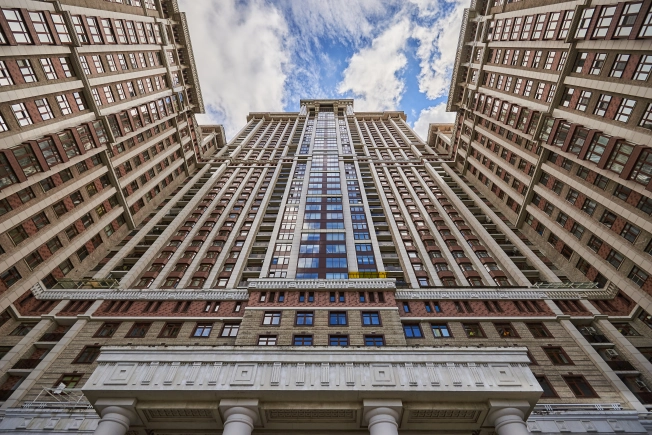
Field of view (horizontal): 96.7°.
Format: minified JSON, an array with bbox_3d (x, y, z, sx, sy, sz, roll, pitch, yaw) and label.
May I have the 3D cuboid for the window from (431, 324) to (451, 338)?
[{"bbox_3d":[14.133,13.827,35.253,2.150,2.120,0.220,0,-59,0],"label":"window"}]

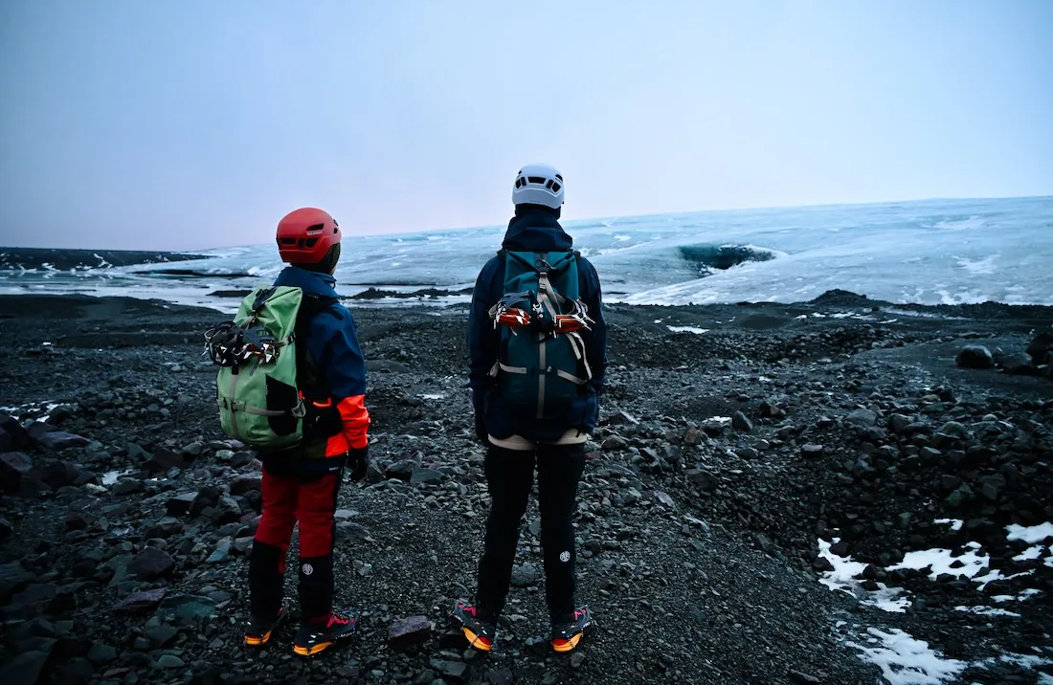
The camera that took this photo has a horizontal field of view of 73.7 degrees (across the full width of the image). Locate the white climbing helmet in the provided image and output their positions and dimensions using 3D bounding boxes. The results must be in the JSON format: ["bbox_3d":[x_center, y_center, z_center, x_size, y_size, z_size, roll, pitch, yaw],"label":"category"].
[{"bbox_3d":[0.048,-0.602,2.767,0.215,0.170,0.275,0,5,2],"label":"white climbing helmet"}]

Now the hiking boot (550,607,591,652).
[{"bbox_3d":[0.178,1.151,2.916,0.110,0.135,0.295,2,6,24],"label":"hiking boot"}]

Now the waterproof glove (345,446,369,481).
[{"bbox_3d":[-0.660,0.468,2.753,0.090,0.160,0.110,3,6,33],"label":"waterproof glove"}]

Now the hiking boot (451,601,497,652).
[{"bbox_3d":[-0.225,1.151,2.916,0.110,0.135,0.295,-3,6,-26],"label":"hiking boot"}]

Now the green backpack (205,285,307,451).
[{"bbox_3d":[-0.985,0.081,2.598,0.300,0.580,0.280,3,6,32],"label":"green backpack"}]

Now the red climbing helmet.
[{"bbox_3d":[-0.860,-0.417,2.774,0.215,0.195,0.270,4,7,38],"label":"red climbing helmet"}]

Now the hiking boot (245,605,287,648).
[{"bbox_3d":[-1.085,1.148,2.956,0.105,0.130,0.280,2,5,18],"label":"hiking boot"}]

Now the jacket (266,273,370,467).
[{"bbox_3d":[-0.825,0.088,2.789,0.490,0.770,0.330,3,6,33],"label":"jacket"}]

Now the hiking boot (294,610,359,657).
[{"bbox_3d":[-0.820,1.160,2.877,0.105,0.130,0.285,5,7,44],"label":"hiking boot"}]

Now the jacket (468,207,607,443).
[{"bbox_3d":[0.045,-0.081,2.774,0.530,0.890,0.340,0,5,1],"label":"jacket"}]

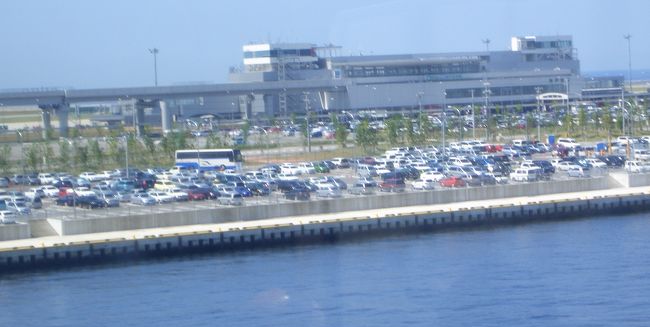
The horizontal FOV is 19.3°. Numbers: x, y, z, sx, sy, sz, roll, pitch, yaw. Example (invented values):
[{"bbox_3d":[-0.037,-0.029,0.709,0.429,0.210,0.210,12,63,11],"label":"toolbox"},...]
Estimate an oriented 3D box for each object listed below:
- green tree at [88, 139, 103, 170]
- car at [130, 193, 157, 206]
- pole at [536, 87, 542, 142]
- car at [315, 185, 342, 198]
[{"bbox_3d":[-41.652,-1.582,347.192,2.360,5.710,2.360,-2,3,0],"label":"green tree"},{"bbox_3d":[-23.156,4.648,244.568,1.680,1.430,4.250,-4,3,-33],"label":"car"},{"bbox_3d":[45.800,-10.460,409.290,1.200,11.900,0.700,-2,3,0],"label":"pole"},{"bbox_3d":[0.480,3.643,246.078,1.670,1.480,3.950,-4,3,-33],"label":"car"}]

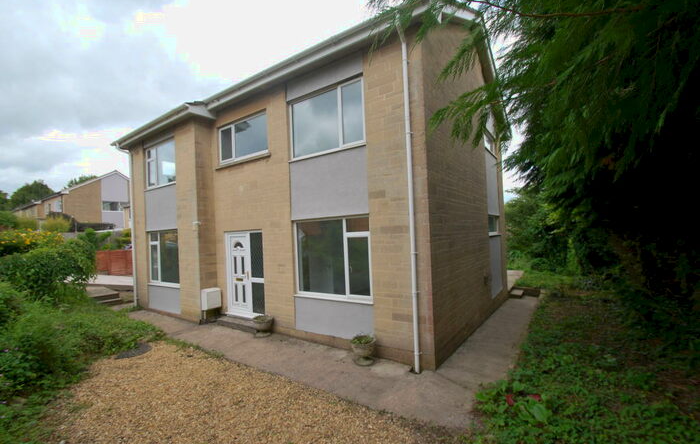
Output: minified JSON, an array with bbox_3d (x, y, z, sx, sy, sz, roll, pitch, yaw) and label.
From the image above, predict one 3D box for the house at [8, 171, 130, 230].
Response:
[{"bbox_3d":[-40.695,-1.868,42.955,33.000,6.628,8.000,-3,-1,36],"label":"house"}]

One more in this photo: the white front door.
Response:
[{"bbox_3d":[-2.843,1.300,7.419,0.883,2.081,0.080,-3,-1,36],"label":"white front door"}]

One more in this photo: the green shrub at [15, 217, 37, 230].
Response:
[{"bbox_3d":[-29.460,0.136,26.500,1.478,1.271,1.450,-3,-1,36],"label":"green shrub"}]

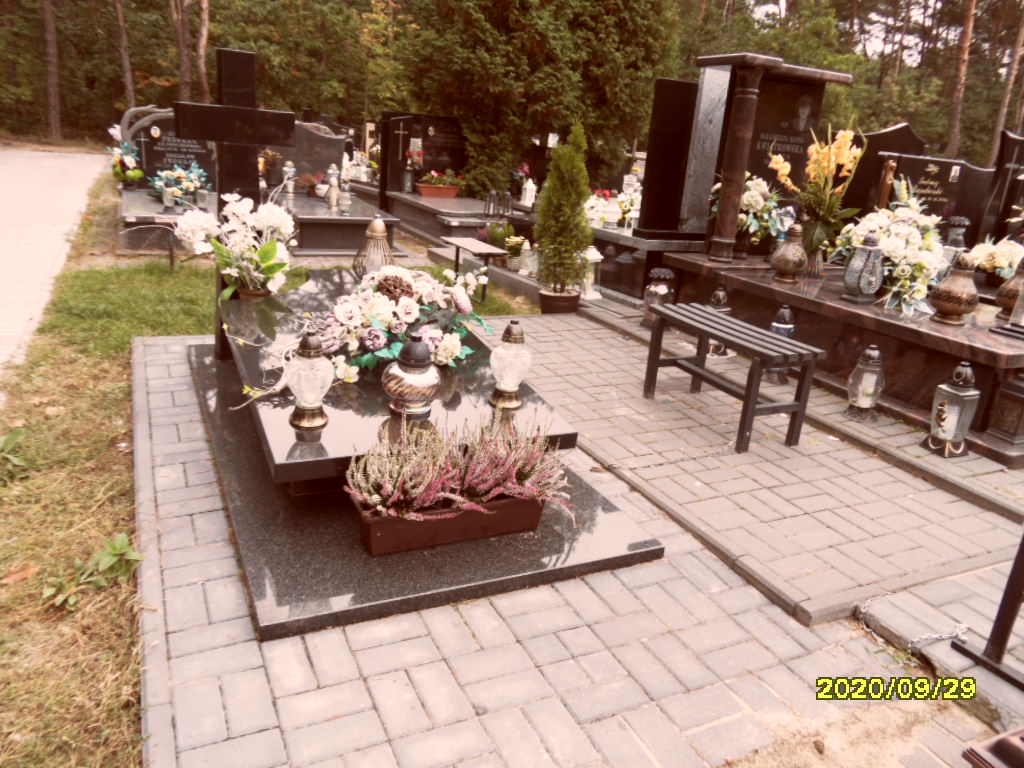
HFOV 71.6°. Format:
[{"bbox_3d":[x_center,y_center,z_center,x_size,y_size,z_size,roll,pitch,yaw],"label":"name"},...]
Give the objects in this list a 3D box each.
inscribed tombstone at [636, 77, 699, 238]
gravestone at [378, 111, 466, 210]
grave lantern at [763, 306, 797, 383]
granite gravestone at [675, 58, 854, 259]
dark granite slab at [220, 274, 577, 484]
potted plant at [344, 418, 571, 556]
[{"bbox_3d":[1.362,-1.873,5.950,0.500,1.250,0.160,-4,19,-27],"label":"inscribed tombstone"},{"bbox_3d":[-1.348,-3.516,11.273,1.430,1.380,0.280,-4,20,-25],"label":"gravestone"},{"bbox_3d":[1.531,-0.222,4.052,0.170,0.410,0.170,-4,20,-25],"label":"grave lantern"},{"bbox_3d":[1.768,-1.549,5.067,0.970,1.315,0.420,-4,20,-25],"label":"granite gravestone"},{"bbox_3d":[-0.687,-0.185,3.249,1.121,0.065,2.012,-3,27,-27],"label":"dark granite slab"},{"bbox_3d":[-0.177,0.315,2.270,0.660,0.300,0.270,-4,19,-27],"label":"potted plant"}]

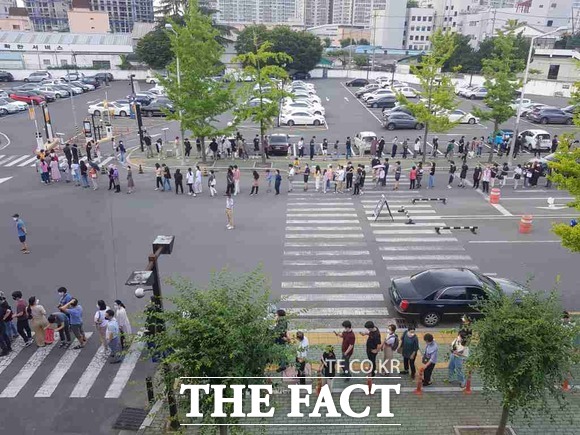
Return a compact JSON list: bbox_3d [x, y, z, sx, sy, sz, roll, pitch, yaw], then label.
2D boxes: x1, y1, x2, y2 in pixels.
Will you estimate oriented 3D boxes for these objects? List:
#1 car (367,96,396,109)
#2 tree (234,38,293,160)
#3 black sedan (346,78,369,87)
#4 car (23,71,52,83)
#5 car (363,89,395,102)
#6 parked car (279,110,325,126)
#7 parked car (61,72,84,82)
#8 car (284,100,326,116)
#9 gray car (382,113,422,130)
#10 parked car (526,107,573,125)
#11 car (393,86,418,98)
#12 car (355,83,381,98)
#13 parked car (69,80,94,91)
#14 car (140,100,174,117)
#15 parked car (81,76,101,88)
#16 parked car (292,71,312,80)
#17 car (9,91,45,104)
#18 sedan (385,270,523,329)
[{"bbox_3d":[12.651,-15.718,59.055,4.350,1.460,1.790,1,22,0],"label":"car"},{"bbox_3d":[-1.999,-8.324,32.115,4.150,8.955,4.100,1,22,0],"label":"tree"},{"bbox_3d":[13.255,-26.797,86.555,4.400,1.460,1.790,1,22,0],"label":"black sedan"},{"bbox_3d":[-46.868,-26.160,81.018,4.400,1.680,1.820,-2,22,-8],"label":"car"},{"bbox_3d":[12.693,-17.505,62.600,4.600,1.580,1.840,0,22,0],"label":"car"},{"bbox_3d":[1.374,-10.736,46.761,4.650,1.450,1.800,1,22,0],"label":"parked car"},{"bbox_3d":[-40.954,-26.601,82.476,3.750,1.560,1.680,-2,22,-8],"label":"parked car"},{"bbox_3d":[1.844,-12.868,51.927,4.850,1.500,1.840,0,22,1],"label":"car"},{"bbox_3d":[11.461,-9.544,43.300,4.100,1.500,1.760,0,22,0],"label":"gray car"},{"bbox_3d":[29.114,-11.298,48.200,4.450,1.630,1.850,0,22,0],"label":"parked car"},{"bbox_3d":[18.382,-19.505,68.300,4.350,1.580,1.800,0,22,0],"label":"car"},{"bbox_3d":[12.794,-19.526,68.302,4.650,1.460,1.820,0,22,1],"label":"car"},{"bbox_3d":[-33.202,-20.753,68.800,4.550,1.460,1.800,0,22,0],"label":"parked car"},{"bbox_3d":[-14.851,-12.644,50.846,4.750,1.500,1.840,0,22,1],"label":"car"},{"bbox_3d":[-33.278,-22.059,71.500,4.500,1.480,1.800,0,22,0],"label":"parked car"},{"bbox_3d":[2.281,-30.271,93.500,4.500,1.620,1.830,0,22,0],"label":"parked car"},{"bbox_3d":[-33.809,-15.493,56.013,4.100,1.460,1.720,4,22,8],"label":"car"},{"bbox_3d":[5.857,2.545,14.551,4.980,1.480,1.860,0,22,1],"label":"sedan"}]

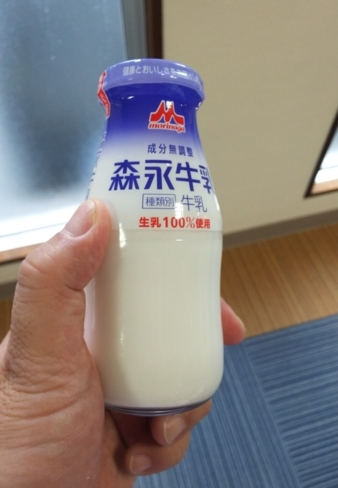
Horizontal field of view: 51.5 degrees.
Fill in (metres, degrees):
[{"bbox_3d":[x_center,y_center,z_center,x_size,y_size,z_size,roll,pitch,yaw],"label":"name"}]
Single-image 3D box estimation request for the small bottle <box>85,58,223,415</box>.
[{"bbox_3d":[-0.007,-0.003,0.155,0.061,0.061,0.135,-1,92,-21],"label":"small bottle"}]

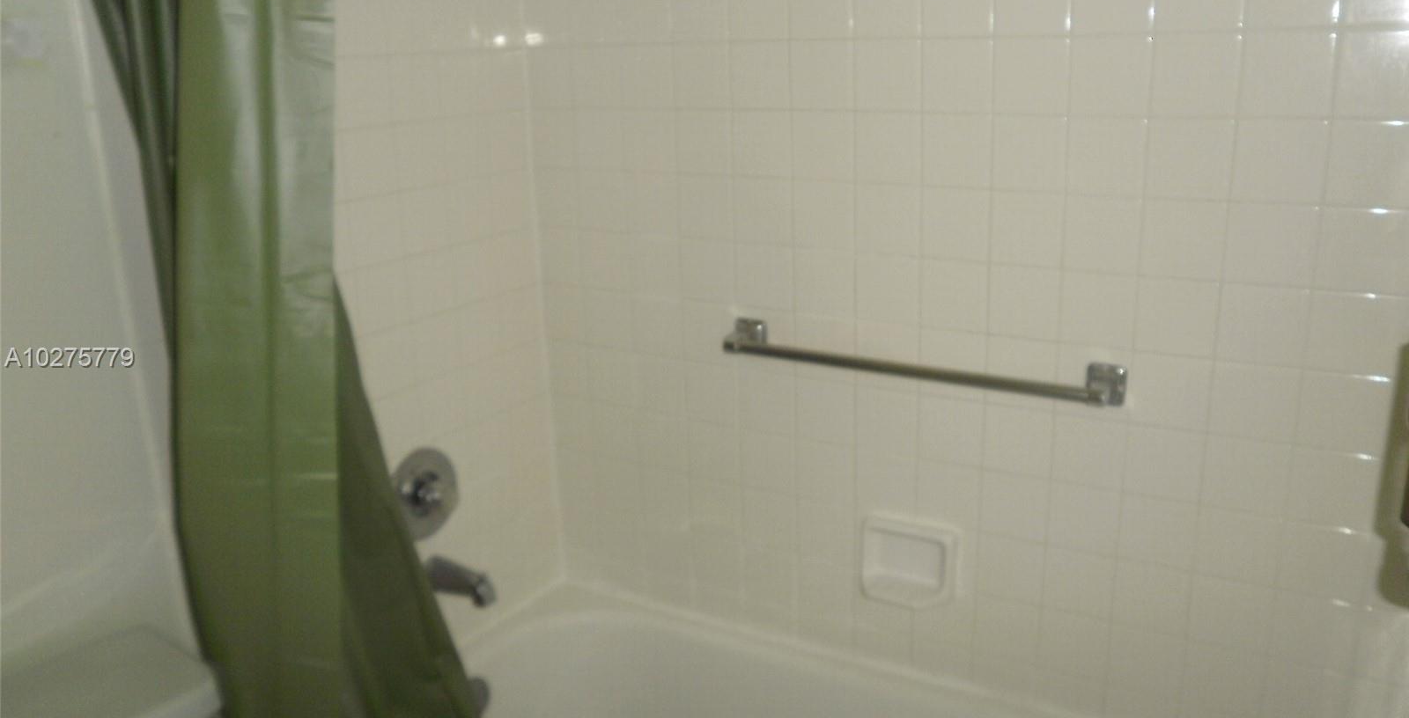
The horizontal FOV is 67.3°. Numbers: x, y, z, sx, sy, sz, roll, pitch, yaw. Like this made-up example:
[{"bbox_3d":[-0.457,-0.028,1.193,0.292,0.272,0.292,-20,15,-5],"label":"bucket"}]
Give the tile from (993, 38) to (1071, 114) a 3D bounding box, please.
[{"bbox_3d":[0.468,-0.403,1.510,0.108,0.108,0.009,8,21,31],"label":"tile"}]

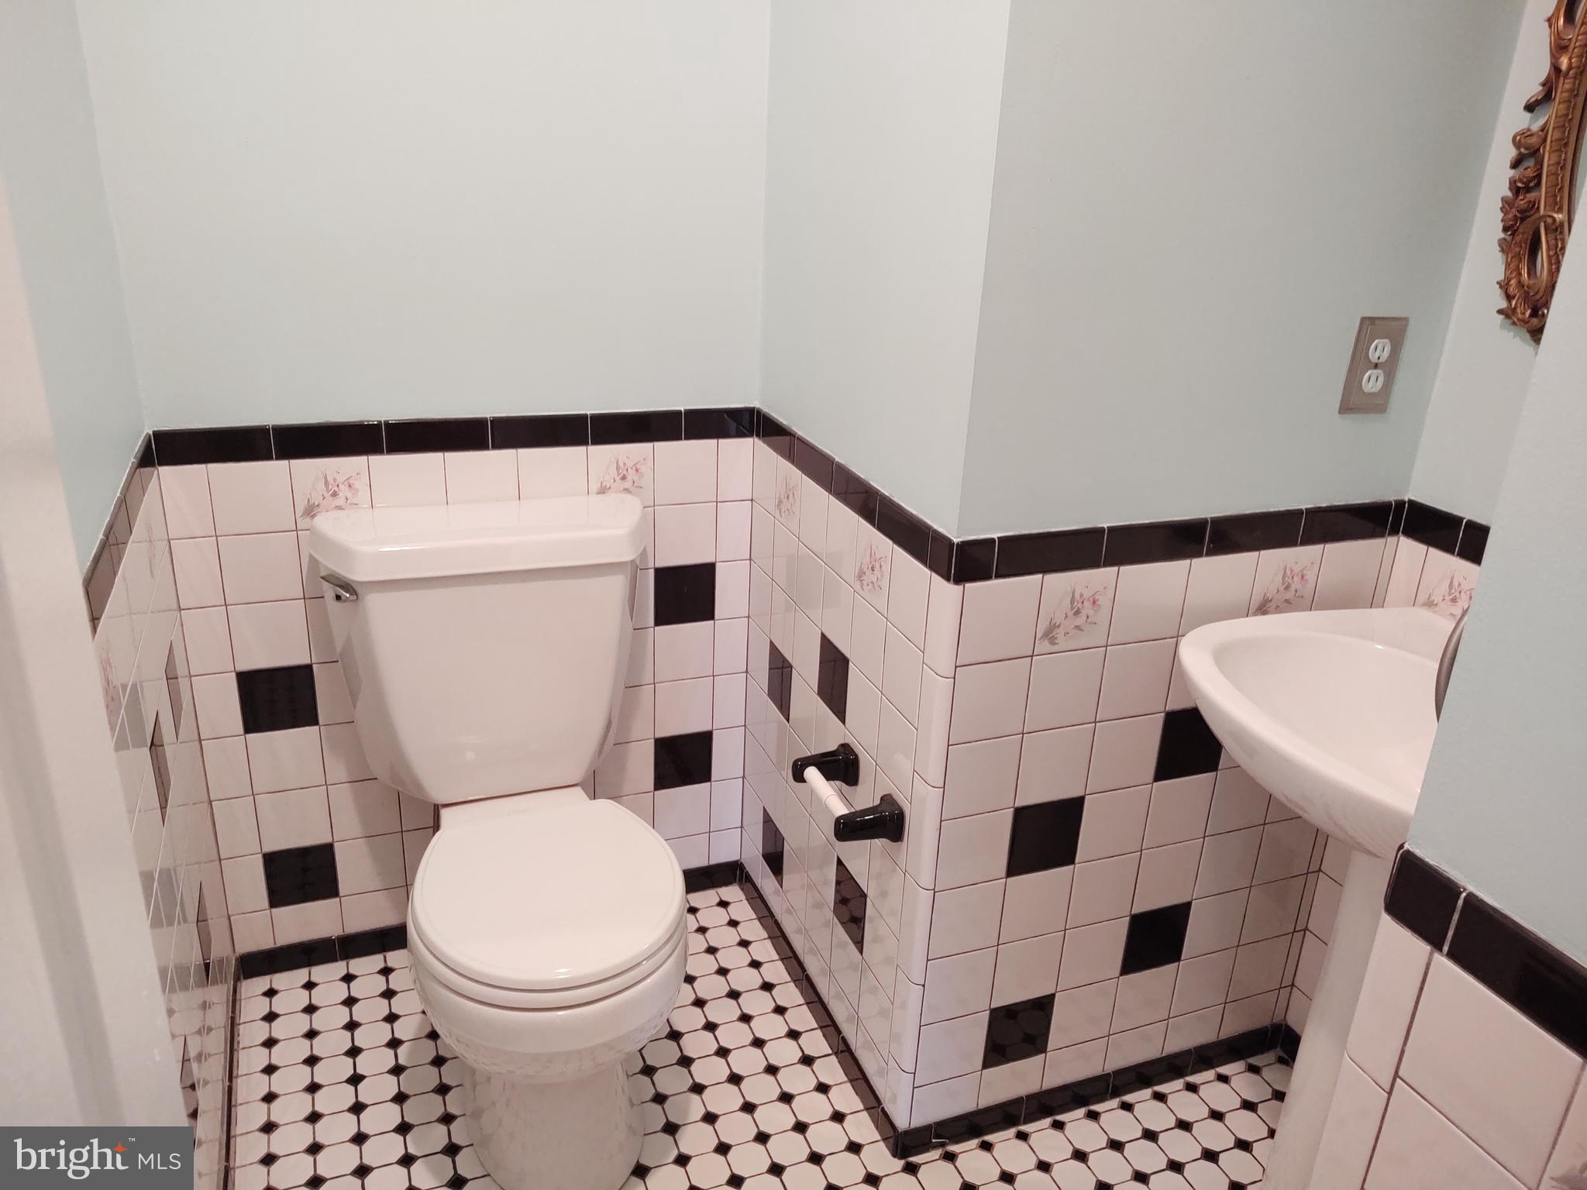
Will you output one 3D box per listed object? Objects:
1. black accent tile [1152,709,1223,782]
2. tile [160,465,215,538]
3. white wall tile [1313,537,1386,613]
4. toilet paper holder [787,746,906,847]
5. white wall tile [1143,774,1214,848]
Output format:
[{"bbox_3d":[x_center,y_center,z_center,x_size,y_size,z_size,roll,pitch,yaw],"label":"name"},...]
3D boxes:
[{"bbox_3d":[0.546,0.201,1.704,0.108,0.108,0.009,-6,23,-21],"label":"black accent tile"},{"bbox_3d":[-0.873,-0.134,1.788,0.062,0.108,0.010,-6,23,-20],"label":"tile"},{"bbox_3d":[0.759,-0.024,1.701,0.108,0.108,0.009,-6,24,-21],"label":"white wall tile"},{"bbox_3d":[0.073,0.278,1.718,0.086,0.049,0.199,-6,23,-20],"label":"toilet paper holder"},{"bbox_3d":[0.543,0.303,1.748,0.108,0.108,0.009,-6,23,-20],"label":"white wall tile"}]

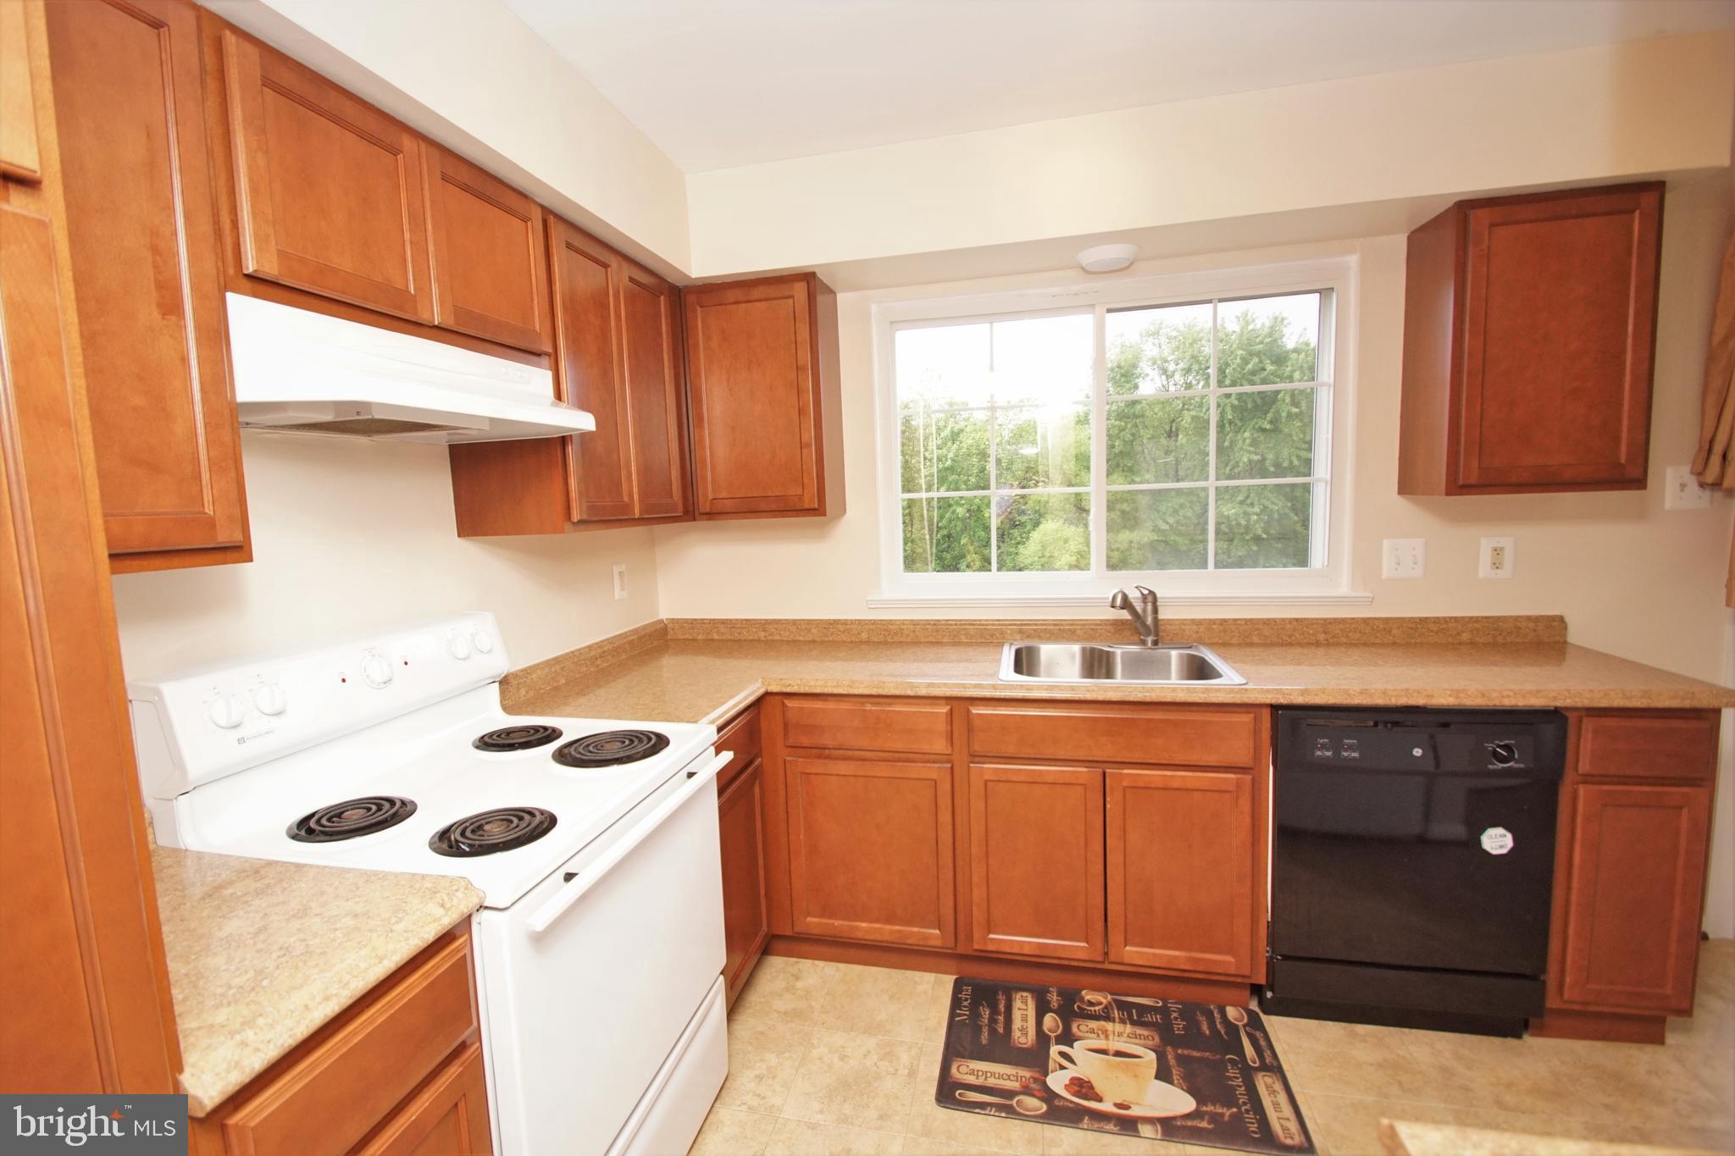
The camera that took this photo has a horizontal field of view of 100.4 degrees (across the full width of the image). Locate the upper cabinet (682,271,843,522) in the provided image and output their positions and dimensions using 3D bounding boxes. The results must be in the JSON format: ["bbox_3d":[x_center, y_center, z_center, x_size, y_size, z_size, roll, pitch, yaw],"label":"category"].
[{"bbox_3d":[-0.353,-0.594,2.520,0.472,0.776,0.297,-1,6,13],"label":"upper cabinet"}]

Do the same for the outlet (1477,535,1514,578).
[{"bbox_3d":[1.939,-0.060,2.221,0.088,0.128,0.012,-1,6,13],"label":"outlet"}]

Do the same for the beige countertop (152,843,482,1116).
[{"bbox_3d":[-0.912,0.478,0.926,0.660,0.044,0.355,-1,6,13],"label":"beige countertop"}]

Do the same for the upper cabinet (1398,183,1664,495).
[{"bbox_3d":[1.835,-0.631,2.029,0.453,0.776,0.297,-1,6,13],"label":"upper cabinet"}]

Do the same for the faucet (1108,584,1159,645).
[{"bbox_3d":[0.849,0.125,2.287,0.240,0.215,0.062,-8,8,-43],"label":"faucet"}]

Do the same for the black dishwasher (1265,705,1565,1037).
[{"bbox_3d":[1.403,0.722,2.076,0.605,0.870,0.620,-1,6,13],"label":"black dishwasher"}]

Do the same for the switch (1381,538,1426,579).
[{"bbox_3d":[1.692,-0.059,2.276,0.115,0.119,0.012,-1,6,13],"label":"switch"}]

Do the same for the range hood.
[{"bbox_3d":[-0.933,-0.379,1.424,0.430,0.148,0.743,-1,6,13],"label":"range hood"}]

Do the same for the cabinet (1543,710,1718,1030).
[{"bbox_3d":[1.871,0.707,2.009,0.312,0.875,0.625,-1,6,13],"label":"cabinet"}]

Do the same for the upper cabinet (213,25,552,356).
[{"bbox_3d":[-0.993,-0.644,1.408,0.328,0.386,0.740,-1,6,13],"label":"upper cabinet"}]

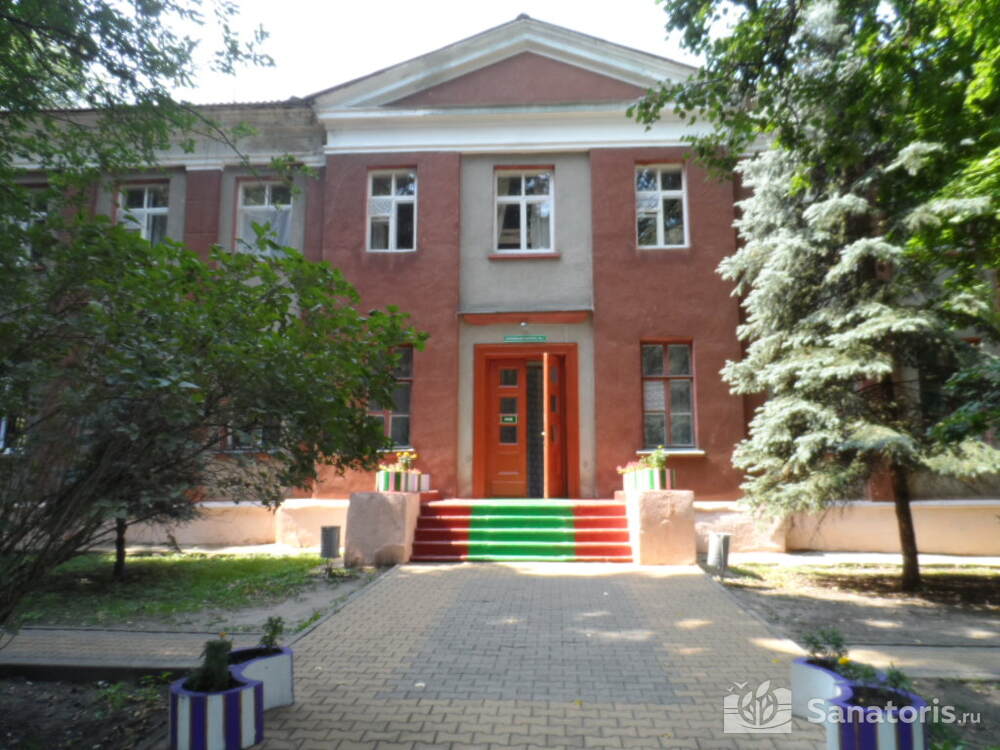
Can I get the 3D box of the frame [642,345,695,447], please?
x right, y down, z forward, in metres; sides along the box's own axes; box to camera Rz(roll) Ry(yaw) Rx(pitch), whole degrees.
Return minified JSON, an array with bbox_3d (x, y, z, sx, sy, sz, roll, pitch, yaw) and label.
[{"bbox_3d":[3.067,0.370,12.668,0.990,1.975,0.150,0,-8,3],"label":"frame"}]

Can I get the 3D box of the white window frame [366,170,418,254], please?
[{"bbox_3d":[-2.078,-3.168,13.407,0.991,1.689,0.150,0,-8,3],"label":"white window frame"}]

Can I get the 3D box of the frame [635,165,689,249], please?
[{"bbox_3d":[3.067,-3.174,13.154,0.981,1.676,0.150,0,-8,3],"label":"frame"}]

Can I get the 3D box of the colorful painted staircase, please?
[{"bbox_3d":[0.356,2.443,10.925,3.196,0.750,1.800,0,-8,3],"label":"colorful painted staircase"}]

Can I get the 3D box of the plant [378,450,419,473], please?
[{"bbox_3d":[-1.597,1.361,10.907,0.600,0.340,0.450,0,-8,3],"label":"plant"}]

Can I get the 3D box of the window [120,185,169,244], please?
[{"bbox_3d":[-7.187,-3.062,14.115,1.084,1.669,0.150,0,-8,3],"label":"window"}]

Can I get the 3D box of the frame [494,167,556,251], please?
[{"bbox_3d":[0.473,-3.137,13.277,1.153,1.711,0.150,0,-8,3],"label":"frame"}]

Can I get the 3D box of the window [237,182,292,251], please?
[{"bbox_3d":[-4.721,-3.128,14.003,1.178,1.678,0.150,0,-8,3],"label":"window"}]

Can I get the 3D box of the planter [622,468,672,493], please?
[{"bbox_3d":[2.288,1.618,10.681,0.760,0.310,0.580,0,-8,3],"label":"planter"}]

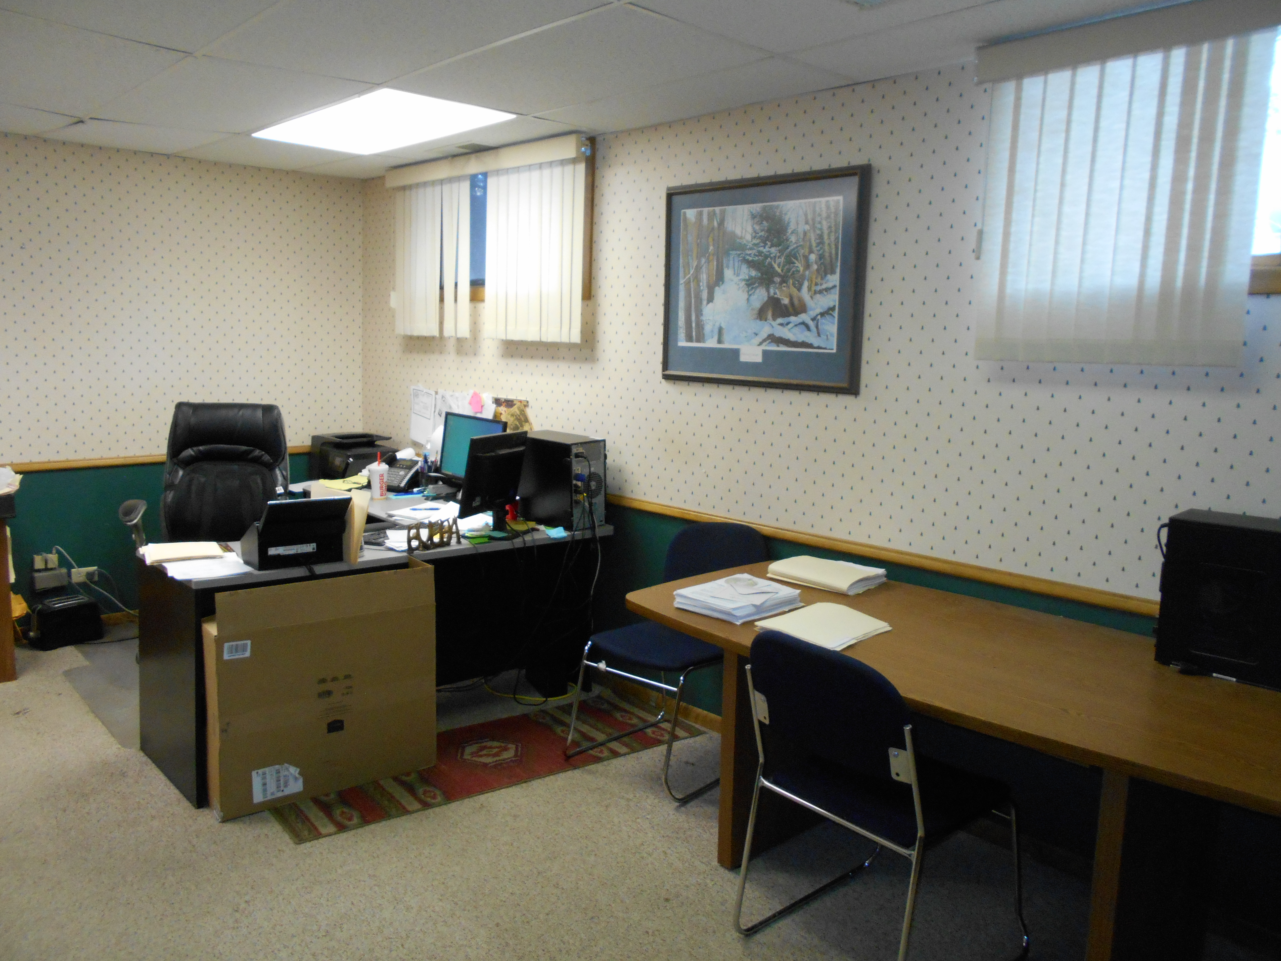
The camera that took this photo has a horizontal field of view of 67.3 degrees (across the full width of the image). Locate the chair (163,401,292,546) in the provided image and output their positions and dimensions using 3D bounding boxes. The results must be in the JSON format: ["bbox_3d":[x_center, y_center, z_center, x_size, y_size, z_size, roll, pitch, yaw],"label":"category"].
[{"bbox_3d":[-1.830,0.256,4.229,0.687,1.156,0.707,-1,9,-18],"label":"chair"}]

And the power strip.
[{"bbox_3d":[-2.714,0.457,4.428,0.130,0.080,0.065,-7,12,-44],"label":"power strip"}]

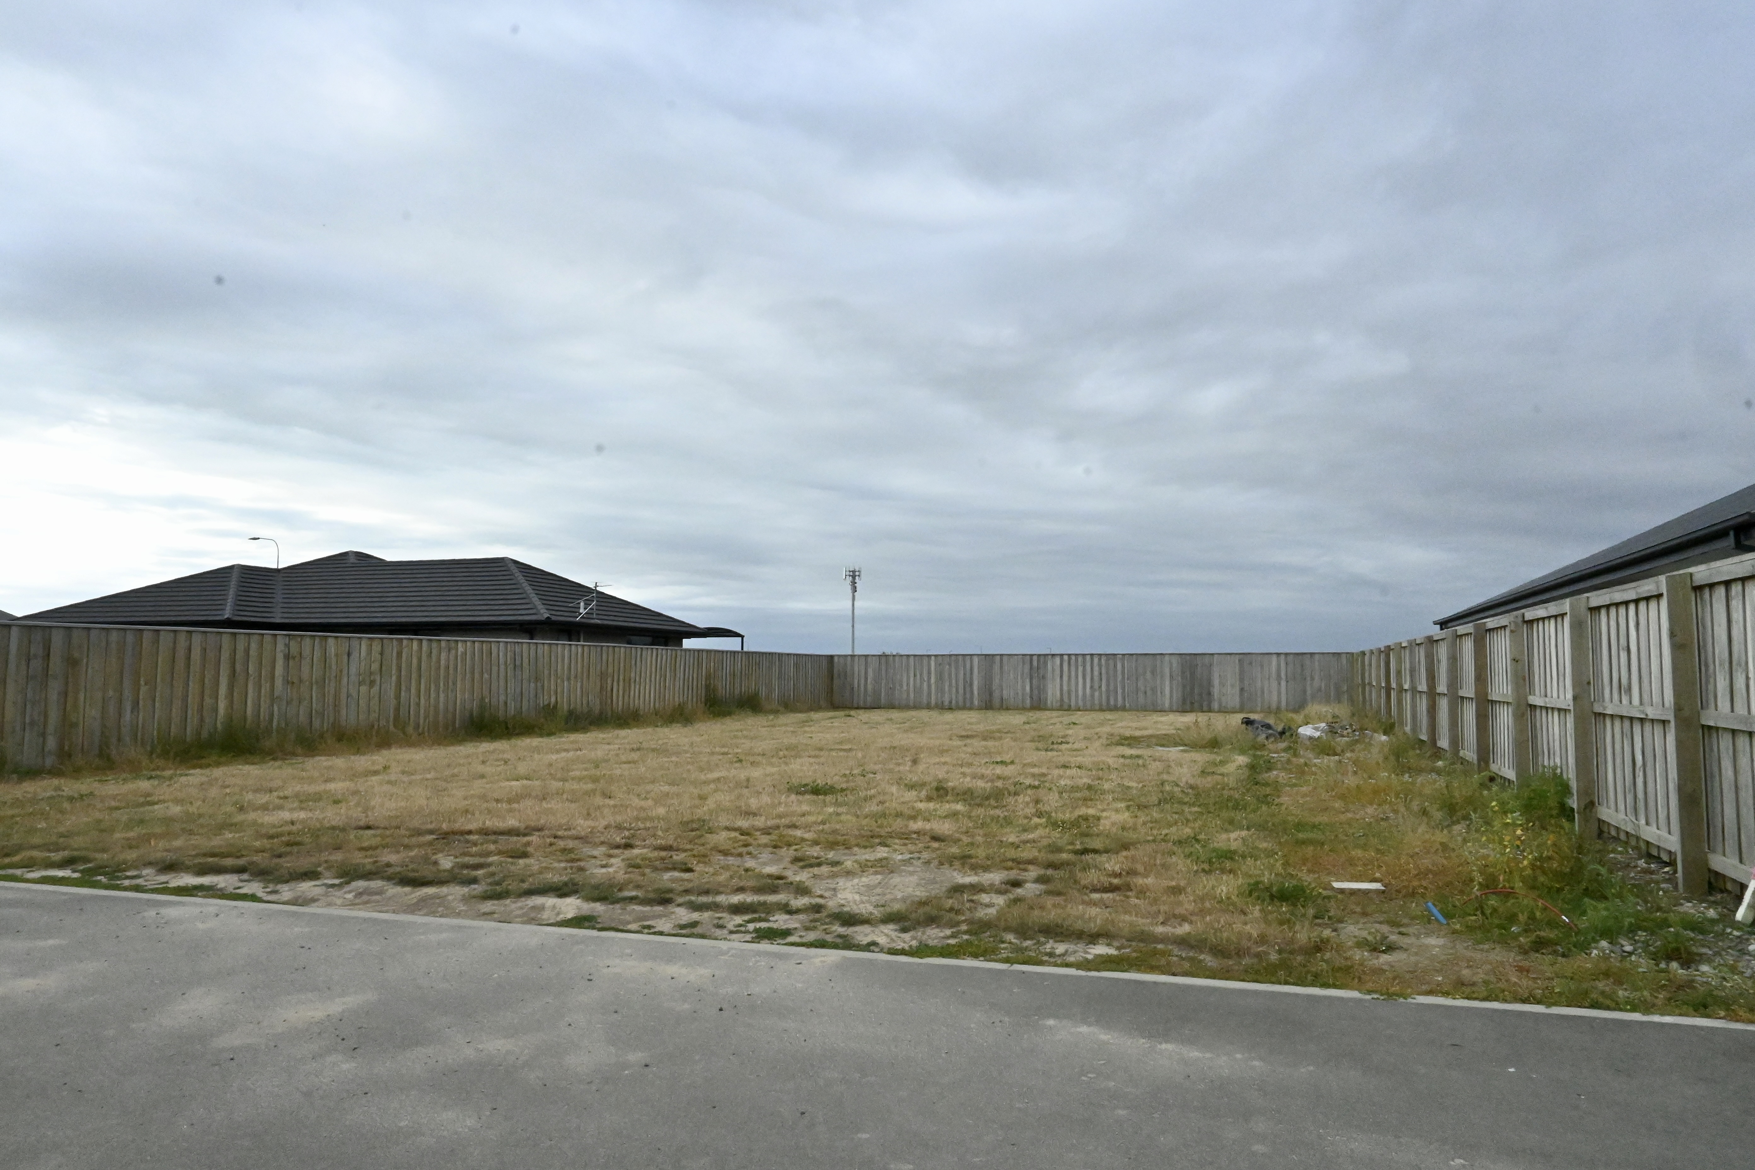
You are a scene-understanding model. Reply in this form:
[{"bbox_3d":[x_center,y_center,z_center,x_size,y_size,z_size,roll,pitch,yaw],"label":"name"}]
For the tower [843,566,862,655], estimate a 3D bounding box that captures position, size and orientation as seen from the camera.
[{"bbox_3d":[-4.668,7.026,216.797,3.350,21.000,3.350,0,-4,0],"label":"tower"}]

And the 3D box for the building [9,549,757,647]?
[{"bbox_3d":[-14.004,1.339,35.614,16.400,5.100,13.800,-1,-5,18],"label":"building"}]

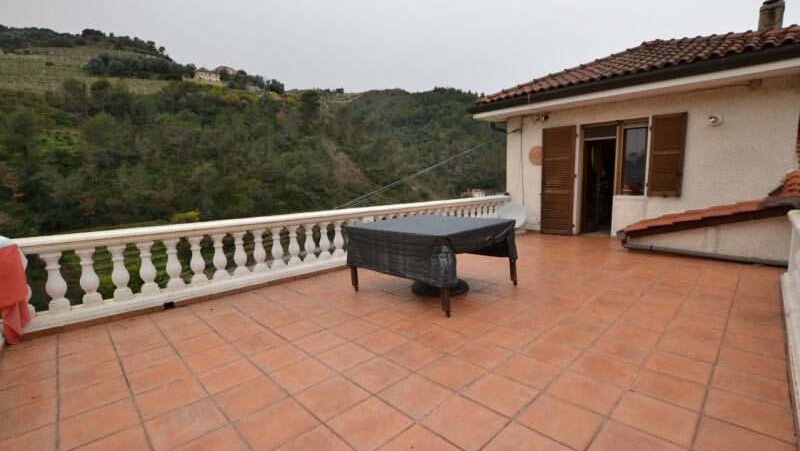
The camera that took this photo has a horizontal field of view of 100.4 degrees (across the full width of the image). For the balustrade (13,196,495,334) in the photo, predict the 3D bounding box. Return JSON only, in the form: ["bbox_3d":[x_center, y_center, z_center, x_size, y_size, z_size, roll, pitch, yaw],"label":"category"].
[{"bbox_3d":[-0.414,0.121,5.409,7.832,0.833,0.238,-8,9,-42],"label":"balustrade"}]

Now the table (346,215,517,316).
[{"bbox_3d":[0.388,0.355,3.862,1.368,0.765,1.350,5,9,44],"label":"table"}]

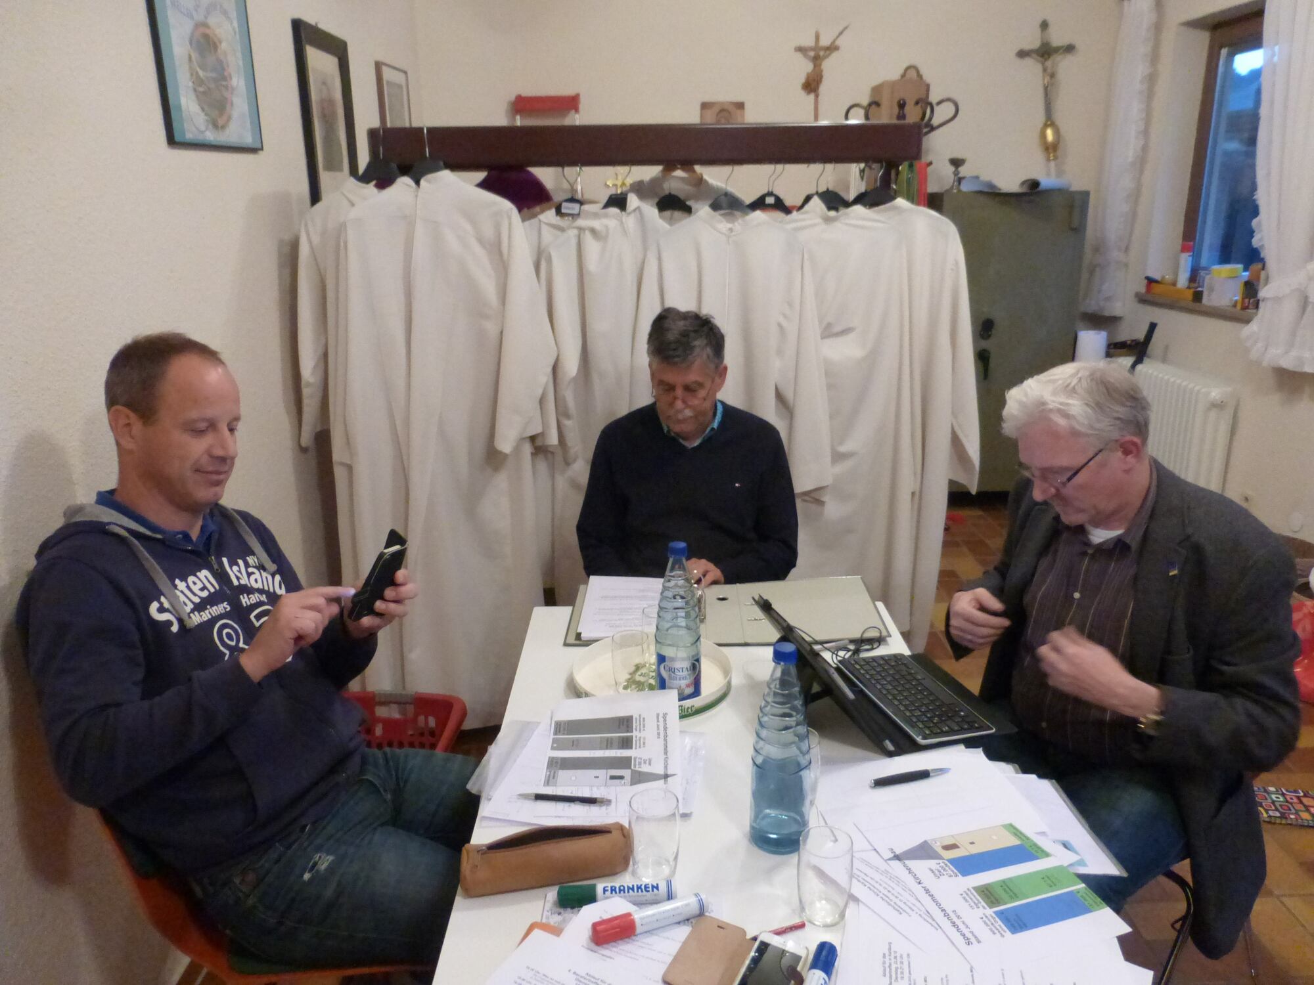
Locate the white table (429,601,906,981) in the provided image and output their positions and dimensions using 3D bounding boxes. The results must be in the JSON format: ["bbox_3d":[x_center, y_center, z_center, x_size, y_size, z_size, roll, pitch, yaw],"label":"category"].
[{"bbox_3d":[0.122,0.796,1.530,0.765,0.740,1.350,-1,17,0],"label":"white table"}]

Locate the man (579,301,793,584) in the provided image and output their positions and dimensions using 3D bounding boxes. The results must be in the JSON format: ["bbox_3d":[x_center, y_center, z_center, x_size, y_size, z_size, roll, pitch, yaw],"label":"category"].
[{"bbox_3d":[0.070,0.280,2.178,0.540,1.340,0.750,-1,17,0],"label":"man"}]

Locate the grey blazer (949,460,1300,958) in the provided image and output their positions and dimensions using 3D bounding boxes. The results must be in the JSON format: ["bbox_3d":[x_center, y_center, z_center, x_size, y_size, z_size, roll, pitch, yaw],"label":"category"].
[{"bbox_3d":[0.796,0.342,1.674,0.470,0.710,0.550,-11,20,-30],"label":"grey blazer"}]

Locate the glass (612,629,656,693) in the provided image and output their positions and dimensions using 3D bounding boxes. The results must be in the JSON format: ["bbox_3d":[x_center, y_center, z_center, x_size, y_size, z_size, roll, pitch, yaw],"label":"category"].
[{"bbox_3d":[-0.047,0.306,1.696,0.065,0.099,0.065,-1,17,0],"label":"glass"}]

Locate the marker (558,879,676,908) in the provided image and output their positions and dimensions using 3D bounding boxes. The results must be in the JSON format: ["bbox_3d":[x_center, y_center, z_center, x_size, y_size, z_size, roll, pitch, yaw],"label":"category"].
[{"bbox_3d":[-0.049,0.505,1.195,0.146,0.026,0.026,-2,17,-3],"label":"marker"}]

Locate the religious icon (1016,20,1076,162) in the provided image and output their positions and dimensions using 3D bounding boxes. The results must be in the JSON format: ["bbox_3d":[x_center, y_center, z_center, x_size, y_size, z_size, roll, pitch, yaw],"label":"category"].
[{"bbox_3d":[2.010,-2.075,4.894,0.300,0.690,0.080,-8,17,2],"label":"religious icon"}]

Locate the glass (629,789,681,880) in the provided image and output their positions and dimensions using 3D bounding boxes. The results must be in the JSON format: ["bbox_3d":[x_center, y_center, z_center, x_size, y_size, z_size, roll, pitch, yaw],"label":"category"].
[{"bbox_3d":[-0.002,0.451,1.250,0.066,0.097,0.066,-1,17,0],"label":"glass"}]

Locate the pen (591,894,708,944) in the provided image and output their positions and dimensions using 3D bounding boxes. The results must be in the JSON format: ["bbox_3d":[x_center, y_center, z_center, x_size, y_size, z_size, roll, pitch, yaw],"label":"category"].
[{"bbox_3d":[-0.006,0.516,1.150,0.146,0.026,0.026,-6,18,-18],"label":"pen"}]

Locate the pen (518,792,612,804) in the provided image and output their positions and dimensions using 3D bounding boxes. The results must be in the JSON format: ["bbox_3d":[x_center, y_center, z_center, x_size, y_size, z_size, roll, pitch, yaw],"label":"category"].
[{"bbox_3d":[-0.136,0.449,1.391,0.140,0.011,0.011,1,17,6],"label":"pen"}]

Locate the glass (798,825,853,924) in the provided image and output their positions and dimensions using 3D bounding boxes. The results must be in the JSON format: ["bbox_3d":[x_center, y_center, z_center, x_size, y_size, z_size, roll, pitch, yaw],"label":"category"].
[{"bbox_3d":[0.206,0.473,1.164,0.066,0.100,0.066,-1,17,0],"label":"glass"}]

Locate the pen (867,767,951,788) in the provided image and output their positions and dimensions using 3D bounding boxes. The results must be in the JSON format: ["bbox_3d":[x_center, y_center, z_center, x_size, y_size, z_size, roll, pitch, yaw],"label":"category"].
[{"bbox_3d":[0.380,0.426,1.422,0.139,0.013,0.013,-5,18,-14],"label":"pen"}]

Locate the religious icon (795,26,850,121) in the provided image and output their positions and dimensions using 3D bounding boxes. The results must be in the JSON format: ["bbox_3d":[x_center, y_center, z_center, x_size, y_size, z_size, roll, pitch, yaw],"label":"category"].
[{"bbox_3d":[0.844,-2.133,4.872,0.260,0.490,0.080,-1,17,0],"label":"religious icon"}]

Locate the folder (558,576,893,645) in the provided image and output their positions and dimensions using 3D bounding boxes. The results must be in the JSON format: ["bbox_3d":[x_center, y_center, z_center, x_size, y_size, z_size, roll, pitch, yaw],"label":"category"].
[{"bbox_3d":[0.146,0.223,2.037,0.650,0.060,0.320,-1,17,-2],"label":"folder"}]

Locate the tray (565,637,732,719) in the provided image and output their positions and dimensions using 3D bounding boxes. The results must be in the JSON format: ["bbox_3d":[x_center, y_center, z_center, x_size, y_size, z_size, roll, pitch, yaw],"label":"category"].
[{"bbox_3d":[-0.007,0.332,1.727,0.287,0.036,0.287,-1,17,0],"label":"tray"}]

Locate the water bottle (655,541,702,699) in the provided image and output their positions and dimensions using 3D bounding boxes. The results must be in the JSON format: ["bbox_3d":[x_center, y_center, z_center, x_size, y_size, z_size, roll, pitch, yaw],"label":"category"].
[{"bbox_3d":[0.037,0.224,1.634,0.081,0.286,0.081,-1,17,0],"label":"water bottle"}]

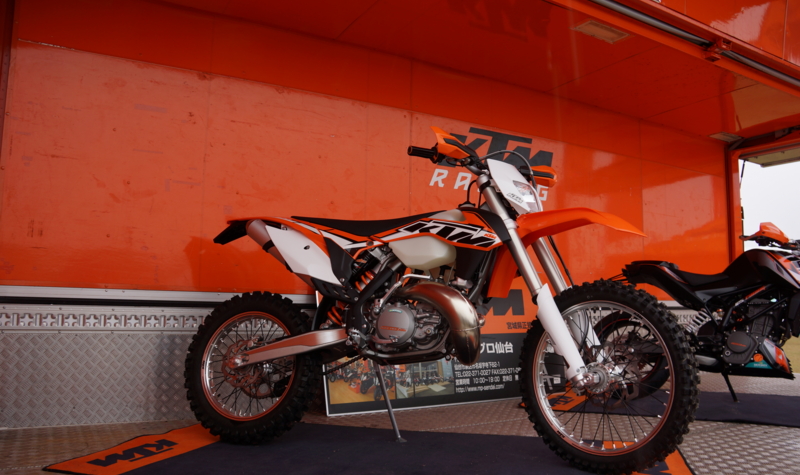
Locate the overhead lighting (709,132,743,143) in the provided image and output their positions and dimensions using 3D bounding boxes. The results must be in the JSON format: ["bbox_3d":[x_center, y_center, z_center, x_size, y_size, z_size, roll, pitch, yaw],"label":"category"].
[{"bbox_3d":[3.072,-0.942,5.650,0.345,0.035,0.155,4,-7,-30],"label":"overhead lighting"}]

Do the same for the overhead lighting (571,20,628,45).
[{"bbox_3d":[1.181,-1.206,3.516,0.335,0.035,0.135,4,-7,-30],"label":"overhead lighting"}]

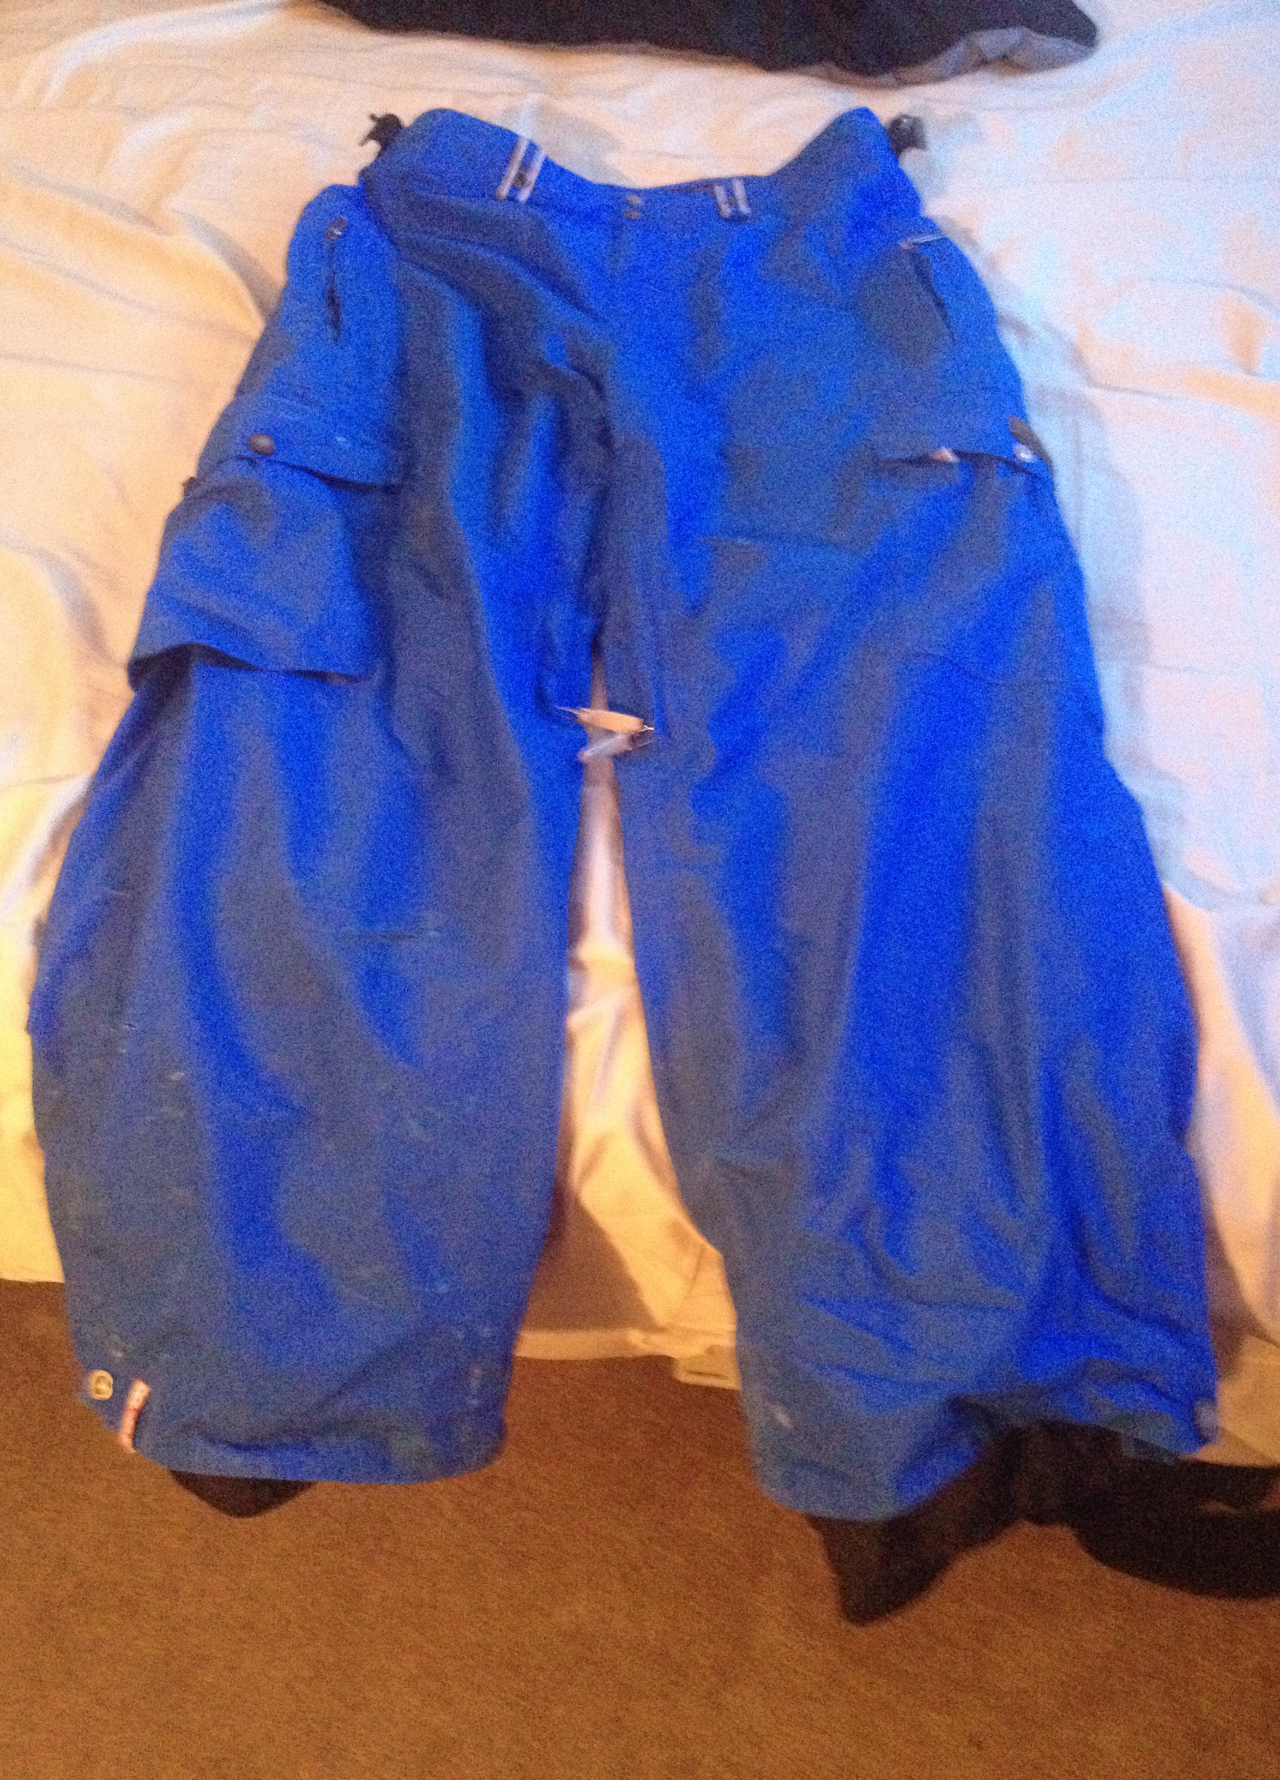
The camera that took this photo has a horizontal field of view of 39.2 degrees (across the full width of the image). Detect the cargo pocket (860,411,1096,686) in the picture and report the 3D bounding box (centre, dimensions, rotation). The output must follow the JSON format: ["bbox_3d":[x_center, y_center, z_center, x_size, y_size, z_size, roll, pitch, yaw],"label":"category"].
[{"bbox_3d":[0.235,-0.237,1.249,0.155,0.050,0.210,4,64,-20],"label":"cargo pocket"}]

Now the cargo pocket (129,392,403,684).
[{"bbox_3d":[-0.259,-0.243,1.252,0.175,0.060,0.210,-3,64,21],"label":"cargo pocket"}]

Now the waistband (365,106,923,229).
[{"bbox_3d":[0.002,-0.562,1.399,0.420,0.070,0.085,0,66,0],"label":"waistband"}]

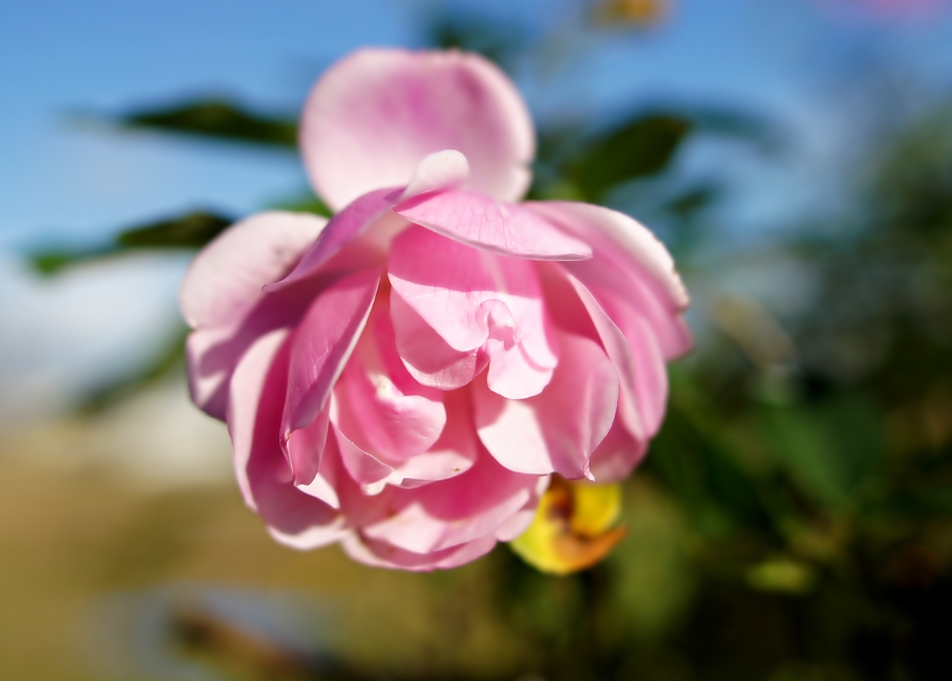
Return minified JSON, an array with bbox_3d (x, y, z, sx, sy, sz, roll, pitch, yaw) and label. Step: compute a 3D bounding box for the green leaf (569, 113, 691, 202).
[{"bbox_3d":[0.036,-0.043,0.285,0.033,0.018,0.010,-39,5,-6],"label":"green leaf"}]

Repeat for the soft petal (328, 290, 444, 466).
[{"bbox_3d":[-0.016,0.007,0.224,0.022,0.031,0.015,-6,0,-7],"label":"soft petal"}]

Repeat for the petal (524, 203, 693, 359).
[{"bbox_3d":[0.025,-0.012,0.236,0.031,0.027,0.016,-21,0,14],"label":"petal"}]

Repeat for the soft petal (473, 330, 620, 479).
[{"bbox_3d":[0.013,0.011,0.219,0.024,0.025,0.014,-9,9,19],"label":"soft petal"}]

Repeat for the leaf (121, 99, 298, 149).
[{"bbox_3d":[-0.063,-0.052,0.285,0.044,0.009,0.024,-6,15,0],"label":"leaf"}]

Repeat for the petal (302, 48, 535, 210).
[{"bbox_3d":[-0.012,-0.042,0.250,0.048,0.041,0.016,0,-15,0],"label":"petal"}]

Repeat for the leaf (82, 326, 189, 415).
[{"bbox_3d":[-0.085,0.007,0.300,0.036,0.010,0.014,-39,6,0],"label":"leaf"}]

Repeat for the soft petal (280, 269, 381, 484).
[{"bbox_3d":[-0.027,0.007,0.219,0.015,0.037,0.013,22,0,-40],"label":"soft petal"}]

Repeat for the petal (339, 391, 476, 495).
[{"bbox_3d":[-0.013,0.019,0.228,0.027,0.021,0.017,0,12,0],"label":"petal"}]

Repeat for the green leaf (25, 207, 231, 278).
[{"bbox_3d":[-0.081,-0.024,0.285,0.052,0.011,0.024,-12,15,0],"label":"green leaf"}]

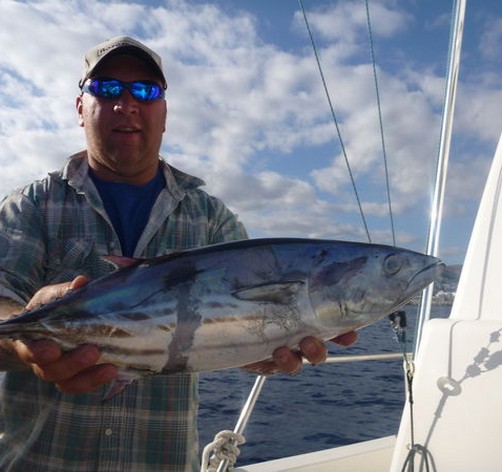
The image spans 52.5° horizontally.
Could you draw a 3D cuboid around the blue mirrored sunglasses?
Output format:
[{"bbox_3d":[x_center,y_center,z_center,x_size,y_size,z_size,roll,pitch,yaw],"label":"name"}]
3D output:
[{"bbox_3d":[-0.248,-0.274,1.007,0.150,0.048,0.148,0,3,-17],"label":"blue mirrored sunglasses"}]

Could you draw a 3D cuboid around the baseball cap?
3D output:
[{"bbox_3d":[-0.249,-0.335,1.010,0.177,0.135,0.262,0,3,-17],"label":"baseball cap"}]

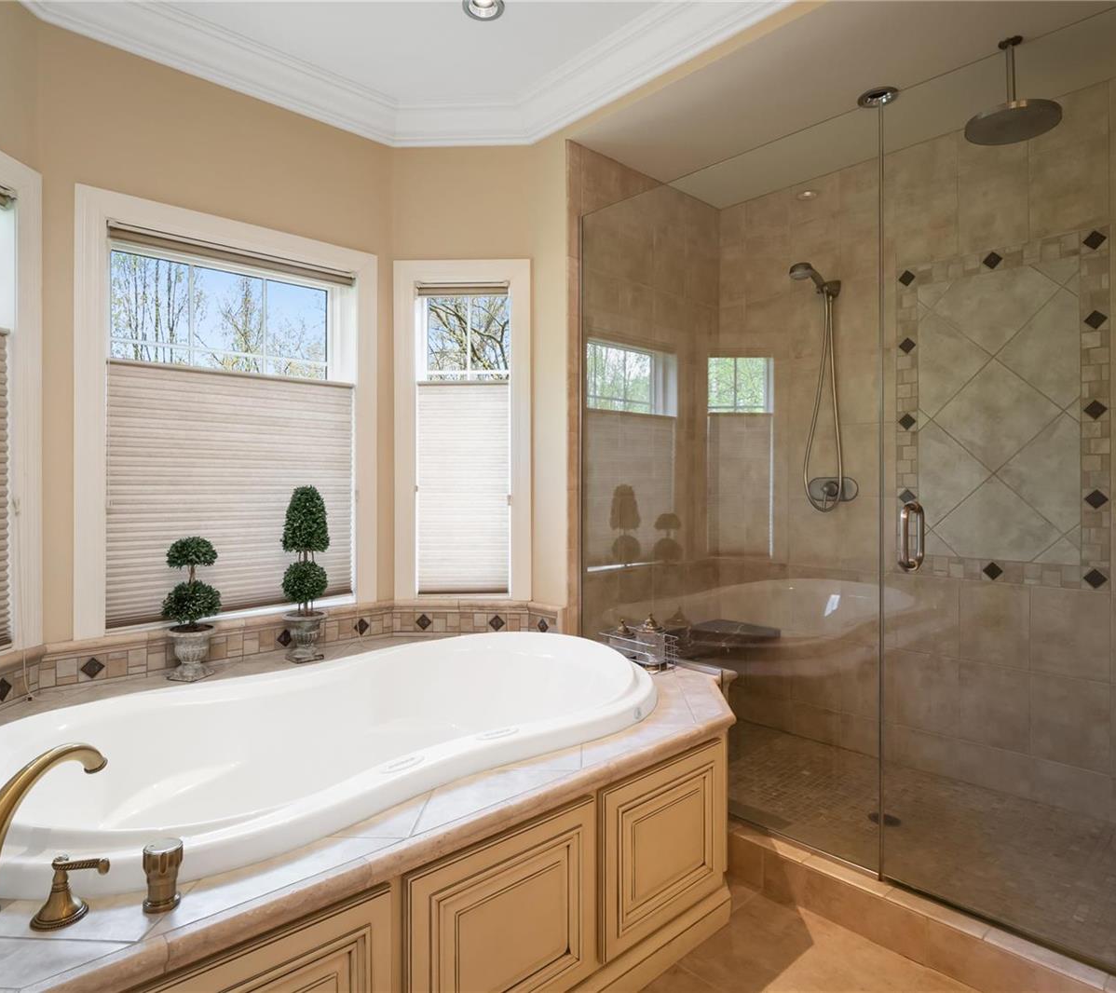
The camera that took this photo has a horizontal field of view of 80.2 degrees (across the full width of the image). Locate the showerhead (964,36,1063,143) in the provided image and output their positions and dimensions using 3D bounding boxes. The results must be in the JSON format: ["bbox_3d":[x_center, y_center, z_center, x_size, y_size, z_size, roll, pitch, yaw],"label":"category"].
[{"bbox_3d":[1.415,-1.283,2.060,0.250,0.260,0.250,-1,1,-45],"label":"showerhead"}]

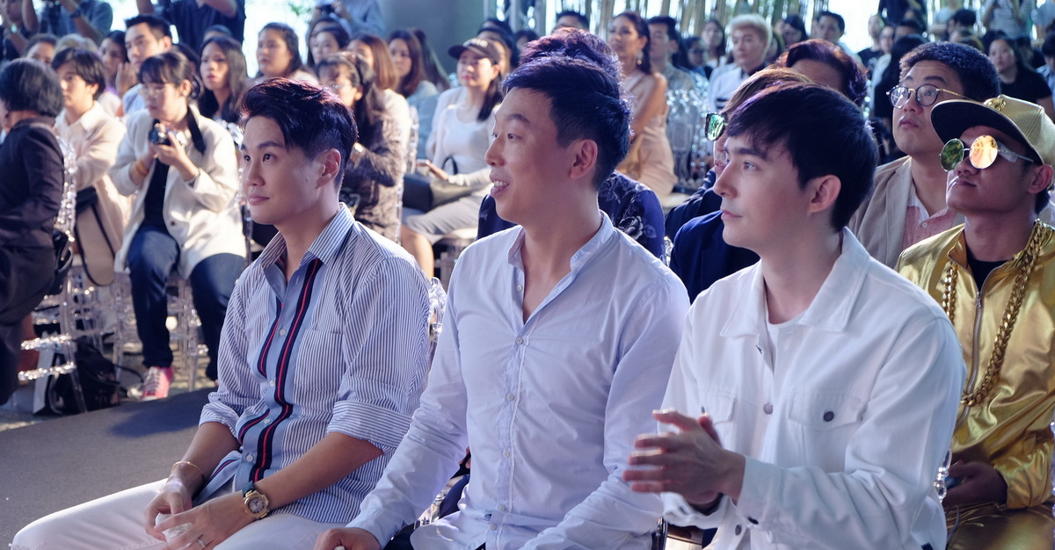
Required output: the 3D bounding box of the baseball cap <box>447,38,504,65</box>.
[{"bbox_3d":[-0.218,-0.937,7.500,0.175,0.125,0.250,7,3,36],"label":"baseball cap"}]

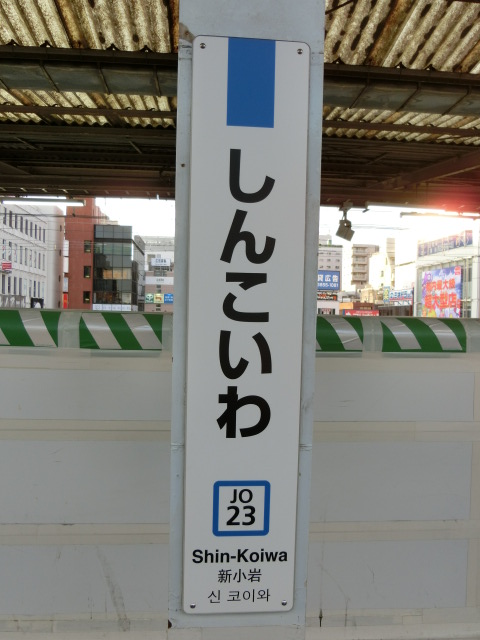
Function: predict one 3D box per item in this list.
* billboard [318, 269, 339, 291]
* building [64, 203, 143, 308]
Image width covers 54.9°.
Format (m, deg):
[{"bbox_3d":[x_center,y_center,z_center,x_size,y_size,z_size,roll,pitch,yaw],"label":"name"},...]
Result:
[{"bbox_3d":[18.405,-8.402,98.246,5.995,4.190,0.500,1,1,-10],"label":"billboard"},{"bbox_3d":[-20.323,-6.125,71.872,9.098,21.326,16.000,1,1,-6],"label":"building"}]

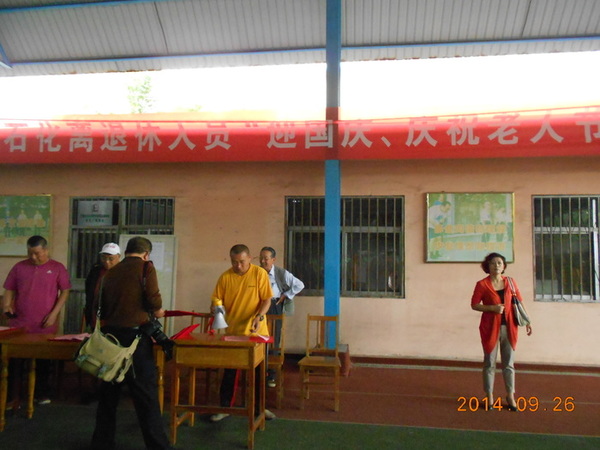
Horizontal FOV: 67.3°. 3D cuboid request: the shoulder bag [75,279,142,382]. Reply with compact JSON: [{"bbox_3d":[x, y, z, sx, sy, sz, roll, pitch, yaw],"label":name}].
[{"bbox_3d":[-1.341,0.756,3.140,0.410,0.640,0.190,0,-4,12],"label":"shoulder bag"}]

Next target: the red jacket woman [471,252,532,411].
[{"bbox_3d":[2.092,1.097,4.710,0.570,1.590,0.330,0,-4,13],"label":"red jacket woman"}]

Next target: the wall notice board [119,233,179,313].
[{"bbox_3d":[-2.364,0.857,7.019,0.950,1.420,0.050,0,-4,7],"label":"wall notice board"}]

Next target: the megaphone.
[{"bbox_3d":[-0.719,0.813,4.050,0.150,0.260,0.180,-2,-6,-41],"label":"megaphone"}]

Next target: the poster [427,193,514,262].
[{"bbox_3d":[2.462,0.032,6.508,1.200,0.970,0.040,0,-4,7],"label":"poster"}]

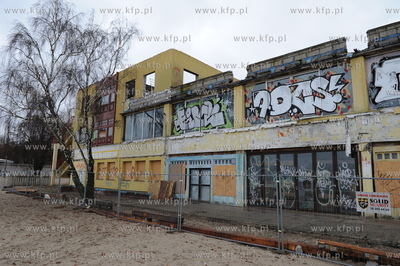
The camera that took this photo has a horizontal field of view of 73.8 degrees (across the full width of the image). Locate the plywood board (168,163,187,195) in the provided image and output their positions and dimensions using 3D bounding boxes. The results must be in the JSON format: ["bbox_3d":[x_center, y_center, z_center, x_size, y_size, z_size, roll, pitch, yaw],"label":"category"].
[{"bbox_3d":[-1.570,3.097,18.132,1.582,1.973,0.100,-7,-12,40],"label":"plywood board"}]

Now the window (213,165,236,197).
[{"bbox_3d":[1.408,2.780,15.574,1.638,1.765,0.100,-7,-12,40],"label":"window"}]

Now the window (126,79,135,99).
[{"bbox_3d":[-6.041,-3.713,23.380,1.399,1.733,0.220,-7,-12,40],"label":"window"}]

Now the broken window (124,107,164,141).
[{"bbox_3d":[-4.588,-0.632,21.593,5.120,2.361,0.200,-7,-12,40],"label":"broken window"}]

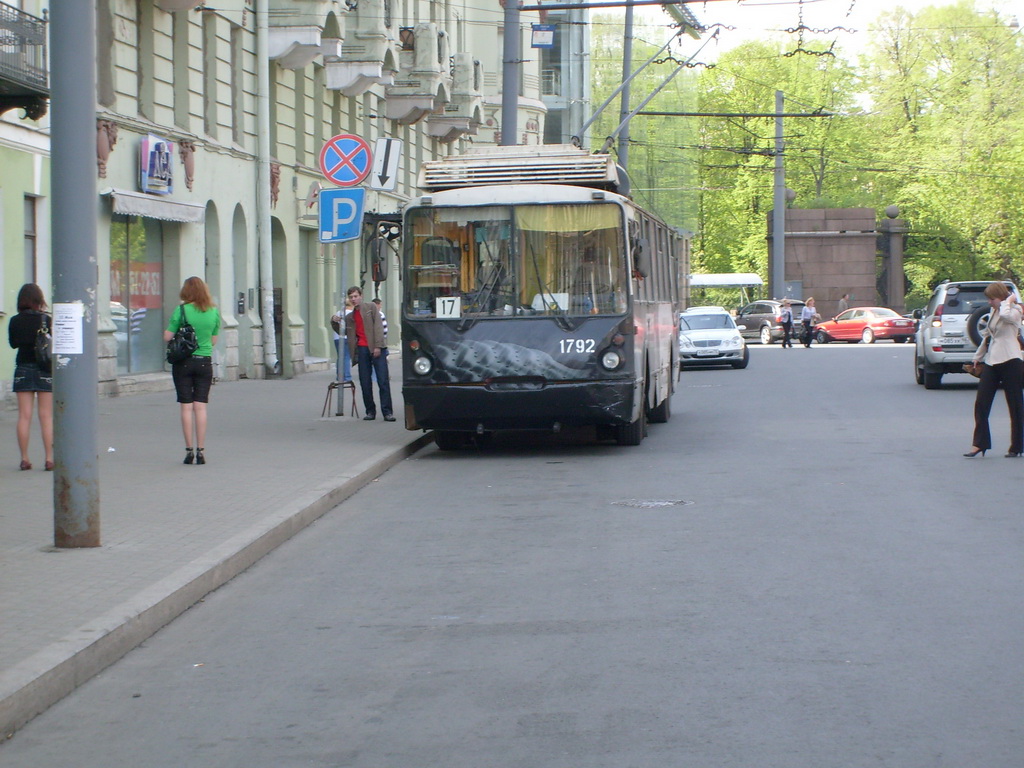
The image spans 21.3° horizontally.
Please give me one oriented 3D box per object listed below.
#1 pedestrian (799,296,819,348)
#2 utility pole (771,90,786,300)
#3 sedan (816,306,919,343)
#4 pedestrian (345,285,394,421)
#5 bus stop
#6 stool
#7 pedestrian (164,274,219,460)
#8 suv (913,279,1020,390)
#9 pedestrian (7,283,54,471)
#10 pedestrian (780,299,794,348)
[{"bbox_3d":[9.985,-2.052,91.479,0.520,1.690,0.380,-1,2,-35],"label":"pedestrian"},{"bbox_3d":[11.233,-7.117,114.341,0.430,10.350,0.430,0,2,0],"label":"utility pole"},{"bbox_3d":[13.665,-2.302,105.178,1.790,1.400,4.670,-1,2,-33],"label":"sedan"},{"bbox_3d":[-1.873,-0.396,34.803,0.660,1.710,0.450,1,2,20],"label":"pedestrian"},{"bbox_3d":[9.013,-3.460,118.449,1.600,2.700,4.500,-1,2,-33],"label":"bus stop"},{"bbox_3d":[-2.233,0.205,35.521,0.430,0.465,0.410,0,2,-10],"label":"stool"},{"bbox_3d":[-2.904,-0.111,24.707,0.540,1.710,0.380,0,2,-3],"label":"pedestrian"},{"bbox_3d":[8.170,-0.881,48.295,1.880,1.880,4.800,0,2,6],"label":"suv"},{"bbox_3d":[-4.242,-0.072,24.208,0.490,1.660,0.360,0,2,2],"label":"pedestrian"},{"bbox_3d":[9.256,-2.032,91.480,0.500,1.650,0.360,-1,2,-25],"label":"pedestrian"}]

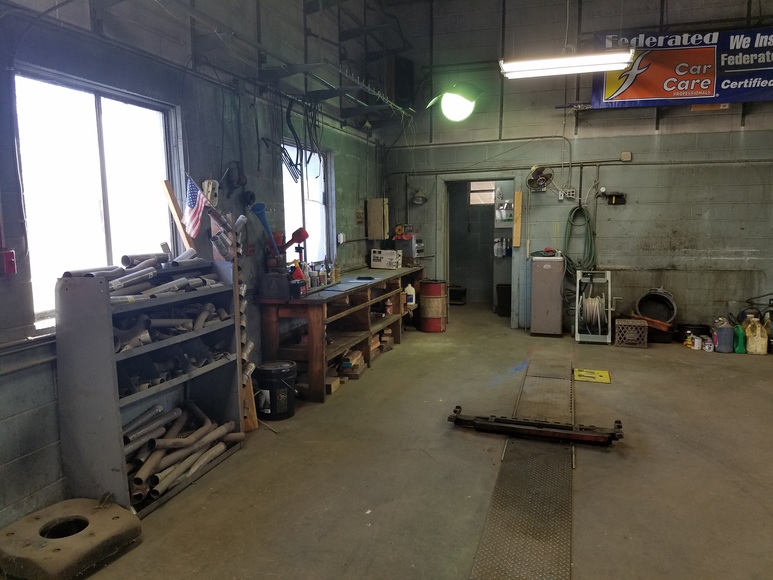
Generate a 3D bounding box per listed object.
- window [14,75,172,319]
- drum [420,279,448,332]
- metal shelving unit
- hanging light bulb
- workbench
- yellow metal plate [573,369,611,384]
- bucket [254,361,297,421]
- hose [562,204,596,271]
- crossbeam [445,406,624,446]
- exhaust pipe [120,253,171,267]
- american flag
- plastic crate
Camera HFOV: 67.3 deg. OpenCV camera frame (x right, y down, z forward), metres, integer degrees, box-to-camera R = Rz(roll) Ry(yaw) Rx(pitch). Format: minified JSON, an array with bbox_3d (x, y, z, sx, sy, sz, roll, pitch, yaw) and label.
[{"bbox_3d":[-1.568,-0.500,3.301,0.090,1.170,1.070,2,7,17],"label":"window"},{"bbox_3d":[0.645,0.204,7.805,0.355,0.650,0.355,2,7,17],"label":"drum"},{"bbox_3d":[-1.309,0.480,3.389,0.440,1.210,1.000,2,7,17],"label":"metal shelving unit"},{"bbox_3d":[0.552,-1.487,4.606,0.400,0.290,0.380,2,7,17],"label":"hanging light bulb"},{"bbox_3d":[-0.287,0.298,6.333,0.590,0.836,3.300,2,7,17],"label":"workbench"},{"bbox_3d":[1.938,0.801,5.473,0.310,0.016,0.480,2,7,17],"label":"yellow metal plate"},{"bbox_3d":[-0.853,0.767,4.448,0.305,0.375,0.305,0,7,0],"label":"bucket"},{"bbox_3d":[2.458,-0.663,7.378,0.400,0.850,0.140,2,7,17],"label":"hose"},{"bbox_3d":[1.002,0.922,3.993,1.175,0.150,0.180,2,7,17],"label":"crossbeam"},{"bbox_3d":[-1.336,-0.179,3.236,0.064,0.064,0.370,2,7,17],"label":"exhaust pipe"},{"bbox_3d":[-1.236,-0.533,3.752,0.170,0.400,0.060,2,7,17],"label":"american flag"},{"bbox_3d":[2.883,0.497,6.828,0.335,0.275,0.335,2,7,17],"label":"plastic crate"}]

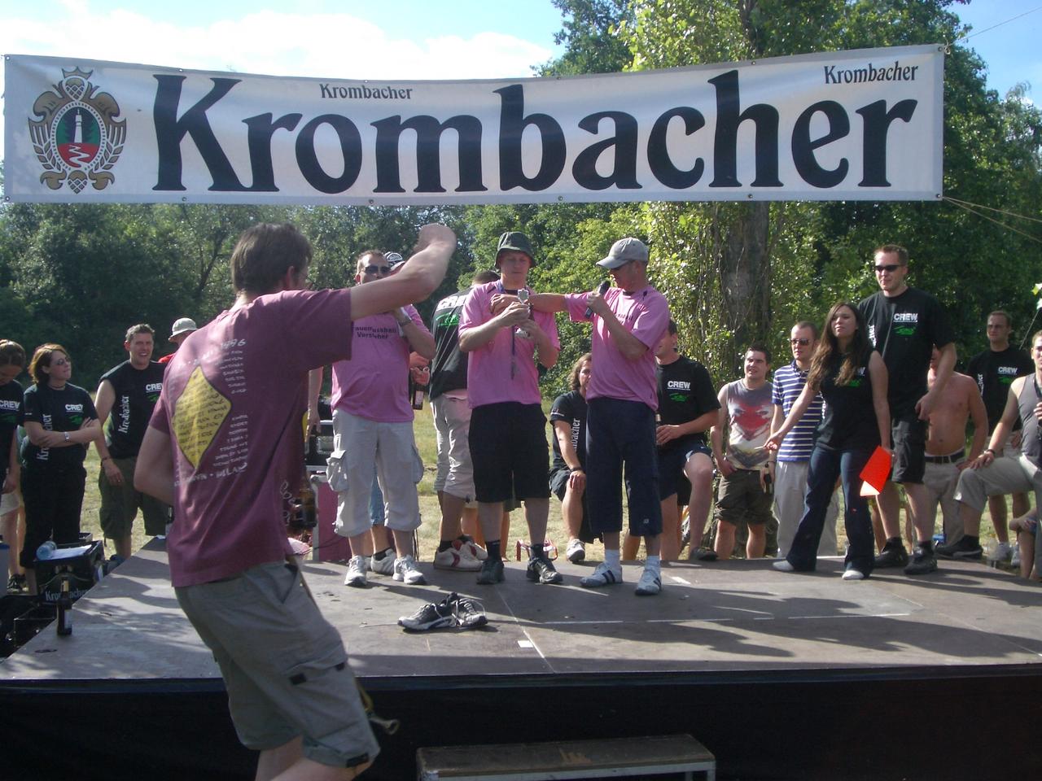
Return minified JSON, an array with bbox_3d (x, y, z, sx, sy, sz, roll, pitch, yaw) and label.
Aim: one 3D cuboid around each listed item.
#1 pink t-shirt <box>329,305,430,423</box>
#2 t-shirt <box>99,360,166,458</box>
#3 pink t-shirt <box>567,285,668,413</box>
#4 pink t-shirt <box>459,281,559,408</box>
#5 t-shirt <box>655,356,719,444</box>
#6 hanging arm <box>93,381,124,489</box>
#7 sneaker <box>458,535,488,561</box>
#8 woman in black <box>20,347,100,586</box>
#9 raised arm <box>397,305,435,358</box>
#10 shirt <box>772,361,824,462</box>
[{"bbox_3d":[-0.774,-0.182,6.500,0.560,0.710,0.350,1,0,-15],"label":"pink t-shirt"},{"bbox_3d":[-2.535,0.126,8.150,0.500,0.660,0.290,1,0,-33],"label":"t-shirt"},{"bbox_3d":[0.496,-0.222,6.400,0.540,0.660,0.360,1,1,38],"label":"pink t-shirt"},{"bbox_3d":[-0.058,-0.242,6.500,0.530,0.680,0.340,1,0,-5],"label":"pink t-shirt"},{"bbox_3d":[0.951,0.063,7.650,0.550,0.620,0.320,1,0,20],"label":"t-shirt"},{"bbox_3d":[-2.706,0.280,8.100,0.190,0.690,0.170,1,0,-35],"label":"hanging arm"},{"bbox_3d":[-0.302,0.911,7.100,0.290,0.125,0.110,1,0,-25],"label":"sneaker"},{"bbox_3d":[-2.928,0.526,7.850,0.500,1.660,0.360,1,1,-42],"label":"woman in black"},{"bbox_3d":[-0.555,-0.320,6.350,0.220,0.320,0.220,1,0,-15],"label":"raised arm"},{"bbox_3d":[1.778,0.136,7.800,0.460,0.650,0.280,1,0,28],"label":"shirt"}]

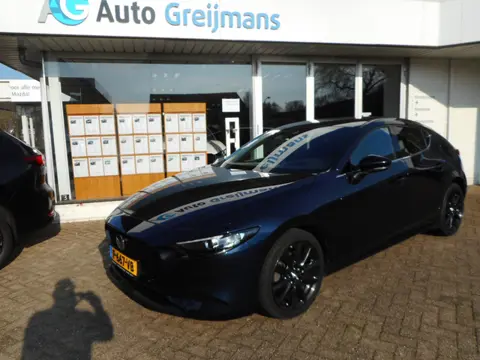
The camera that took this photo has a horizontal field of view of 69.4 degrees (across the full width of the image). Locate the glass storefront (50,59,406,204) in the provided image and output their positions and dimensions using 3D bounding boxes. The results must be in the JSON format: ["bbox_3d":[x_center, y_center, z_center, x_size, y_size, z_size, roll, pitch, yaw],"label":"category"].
[{"bbox_3d":[0.122,-1.051,6.528,6.750,2.420,0.250,-4,8,-14],"label":"glass storefront"}]

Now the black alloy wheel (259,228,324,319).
[{"bbox_3d":[0.343,0.670,2.528,0.650,0.650,0.220,-8,10,-38],"label":"black alloy wheel"}]

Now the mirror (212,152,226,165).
[{"bbox_3d":[-0.217,-0.254,4.189,0.160,0.140,0.230,-8,10,-38],"label":"mirror"}]

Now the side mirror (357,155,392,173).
[{"bbox_3d":[1.119,-0.134,2.905,0.160,0.140,0.230,-8,10,-38],"label":"side mirror"}]

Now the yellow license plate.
[{"bbox_3d":[-0.864,0.587,2.566,0.020,0.110,0.520,-8,10,-38],"label":"yellow license plate"}]

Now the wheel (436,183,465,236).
[{"bbox_3d":[2.479,0.359,4.192,0.650,0.650,0.220,-8,10,-38],"label":"wheel"}]

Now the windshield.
[{"bbox_3d":[0.486,-0.320,3.550,0.950,0.150,1.420,-41,28,-28],"label":"windshield"}]

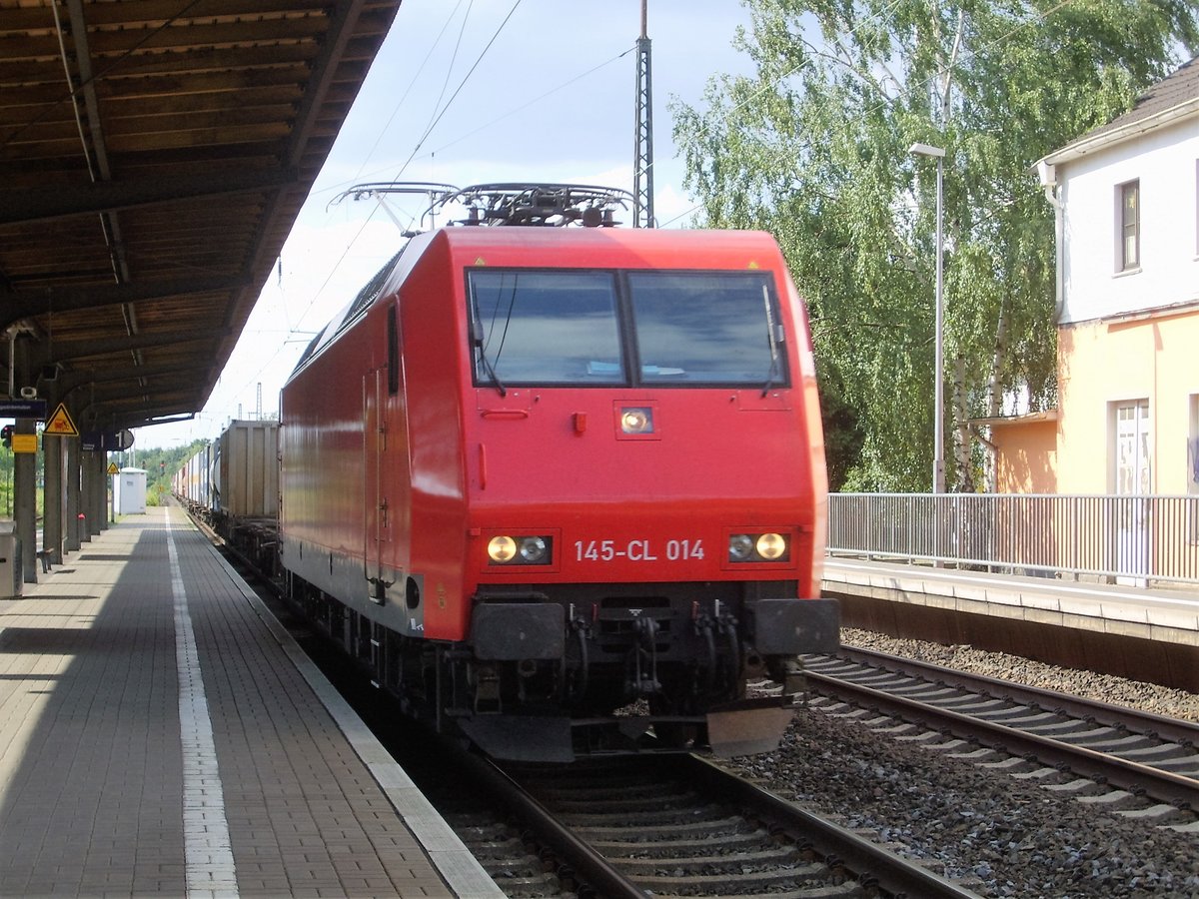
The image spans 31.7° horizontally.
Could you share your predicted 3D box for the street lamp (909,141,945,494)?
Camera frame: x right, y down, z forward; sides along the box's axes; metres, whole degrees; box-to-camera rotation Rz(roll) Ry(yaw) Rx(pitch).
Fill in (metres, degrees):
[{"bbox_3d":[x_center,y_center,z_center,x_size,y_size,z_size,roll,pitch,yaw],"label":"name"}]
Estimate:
[{"bbox_3d":[4.737,-1.351,30.482,0.470,6.140,0.250,0,-1,-11],"label":"street lamp"}]

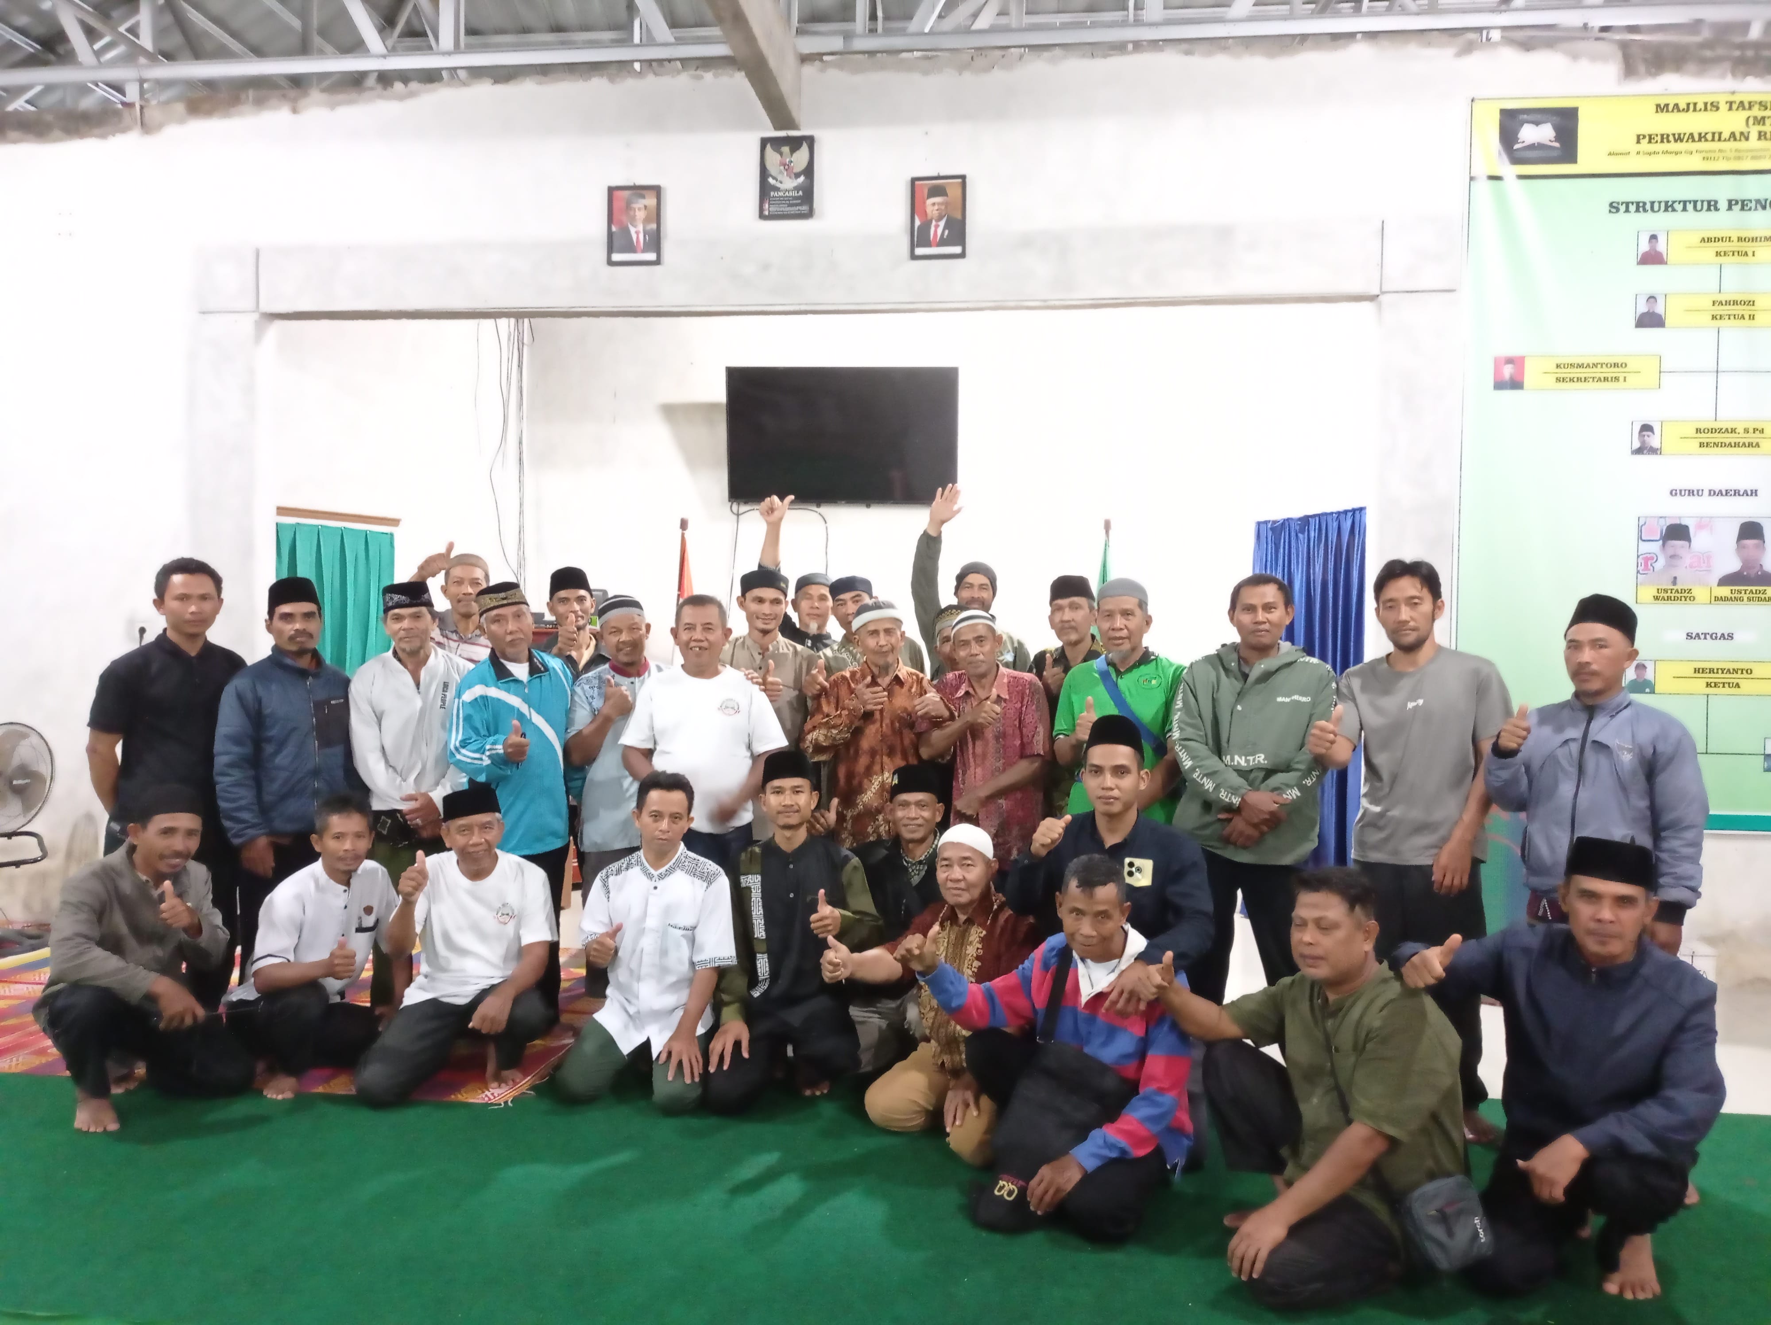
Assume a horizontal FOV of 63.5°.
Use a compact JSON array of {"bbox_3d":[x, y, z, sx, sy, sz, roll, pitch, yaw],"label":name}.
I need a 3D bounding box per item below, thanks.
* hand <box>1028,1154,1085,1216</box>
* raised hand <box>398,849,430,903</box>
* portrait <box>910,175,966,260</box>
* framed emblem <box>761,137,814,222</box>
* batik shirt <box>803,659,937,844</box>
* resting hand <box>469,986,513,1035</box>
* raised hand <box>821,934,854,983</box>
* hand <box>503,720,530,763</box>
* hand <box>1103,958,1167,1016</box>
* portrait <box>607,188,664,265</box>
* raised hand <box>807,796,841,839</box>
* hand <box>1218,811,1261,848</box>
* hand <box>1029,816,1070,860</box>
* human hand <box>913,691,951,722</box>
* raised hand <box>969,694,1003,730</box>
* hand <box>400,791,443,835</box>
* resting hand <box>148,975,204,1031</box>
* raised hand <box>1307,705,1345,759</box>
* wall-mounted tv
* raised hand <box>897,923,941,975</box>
[{"bbox_3d":[0.407,1.241,3.400,0.090,0.150,0.060,29,-29,27],"label":"hand"},{"bbox_3d":[-1.401,0.633,4.250,0.095,0.150,0.100,0,1,-18],"label":"raised hand"},{"bbox_3d":[0.227,-1.910,6.150,0.237,0.355,0.025,1,1,5],"label":"portrait"},{"bbox_3d":[-0.427,-2.101,6.210,0.237,0.358,0.025,1,1,5],"label":"framed emblem"},{"bbox_3d":[-0.035,0.351,4.900,0.480,0.700,0.320,1,2,0],"label":"batik shirt"},{"bbox_3d":[-1.214,1.074,4.400,0.090,0.125,0.065,22,-28,18],"label":"resting hand"},{"bbox_3d":[-0.132,0.811,3.920,0.065,0.130,0.090,-15,0,24],"label":"raised hand"},{"bbox_3d":[-1.162,0.247,4.500,0.065,0.132,0.090,-1,3,-21],"label":"hand"},{"bbox_3d":[0.606,0.787,3.470,0.145,0.135,0.090,1,1,10],"label":"hand"},{"bbox_3d":[-1.100,-1.915,6.280,0.235,0.352,0.025,1,1,5],"label":"portrait"},{"bbox_3d":[-0.200,0.501,4.650,0.105,0.128,0.095,1,2,0],"label":"raised hand"},{"bbox_3d":[1.029,0.482,4.150,0.125,0.115,0.085,1,1,14],"label":"hand"},{"bbox_3d":[0.430,0.453,3.720,0.108,0.118,0.100,1,1,7],"label":"hand"},{"bbox_3d":[0.151,0.131,4.660,0.120,0.105,0.095,1,2,6],"label":"human hand"},{"bbox_3d":[0.338,0.167,4.800,0.062,0.122,0.095,8,8,-41],"label":"raised hand"},{"bbox_3d":[-1.524,0.493,4.700,0.130,0.130,0.090,0,2,-17],"label":"hand"},{"bbox_3d":[-1.944,0.933,3.920,0.150,0.140,0.120,0,2,-19],"label":"resting hand"},{"bbox_3d":[1.185,0.186,3.850,0.105,0.143,0.105,1,2,11],"label":"raised hand"},{"bbox_3d":[-0.226,-1.210,7.638,1.235,0.718,0.070,1,13,6],"label":"wall-mounted tv"},{"bbox_3d":[0.081,0.683,3.420,0.107,0.122,0.100,1,1,2],"label":"raised hand"}]

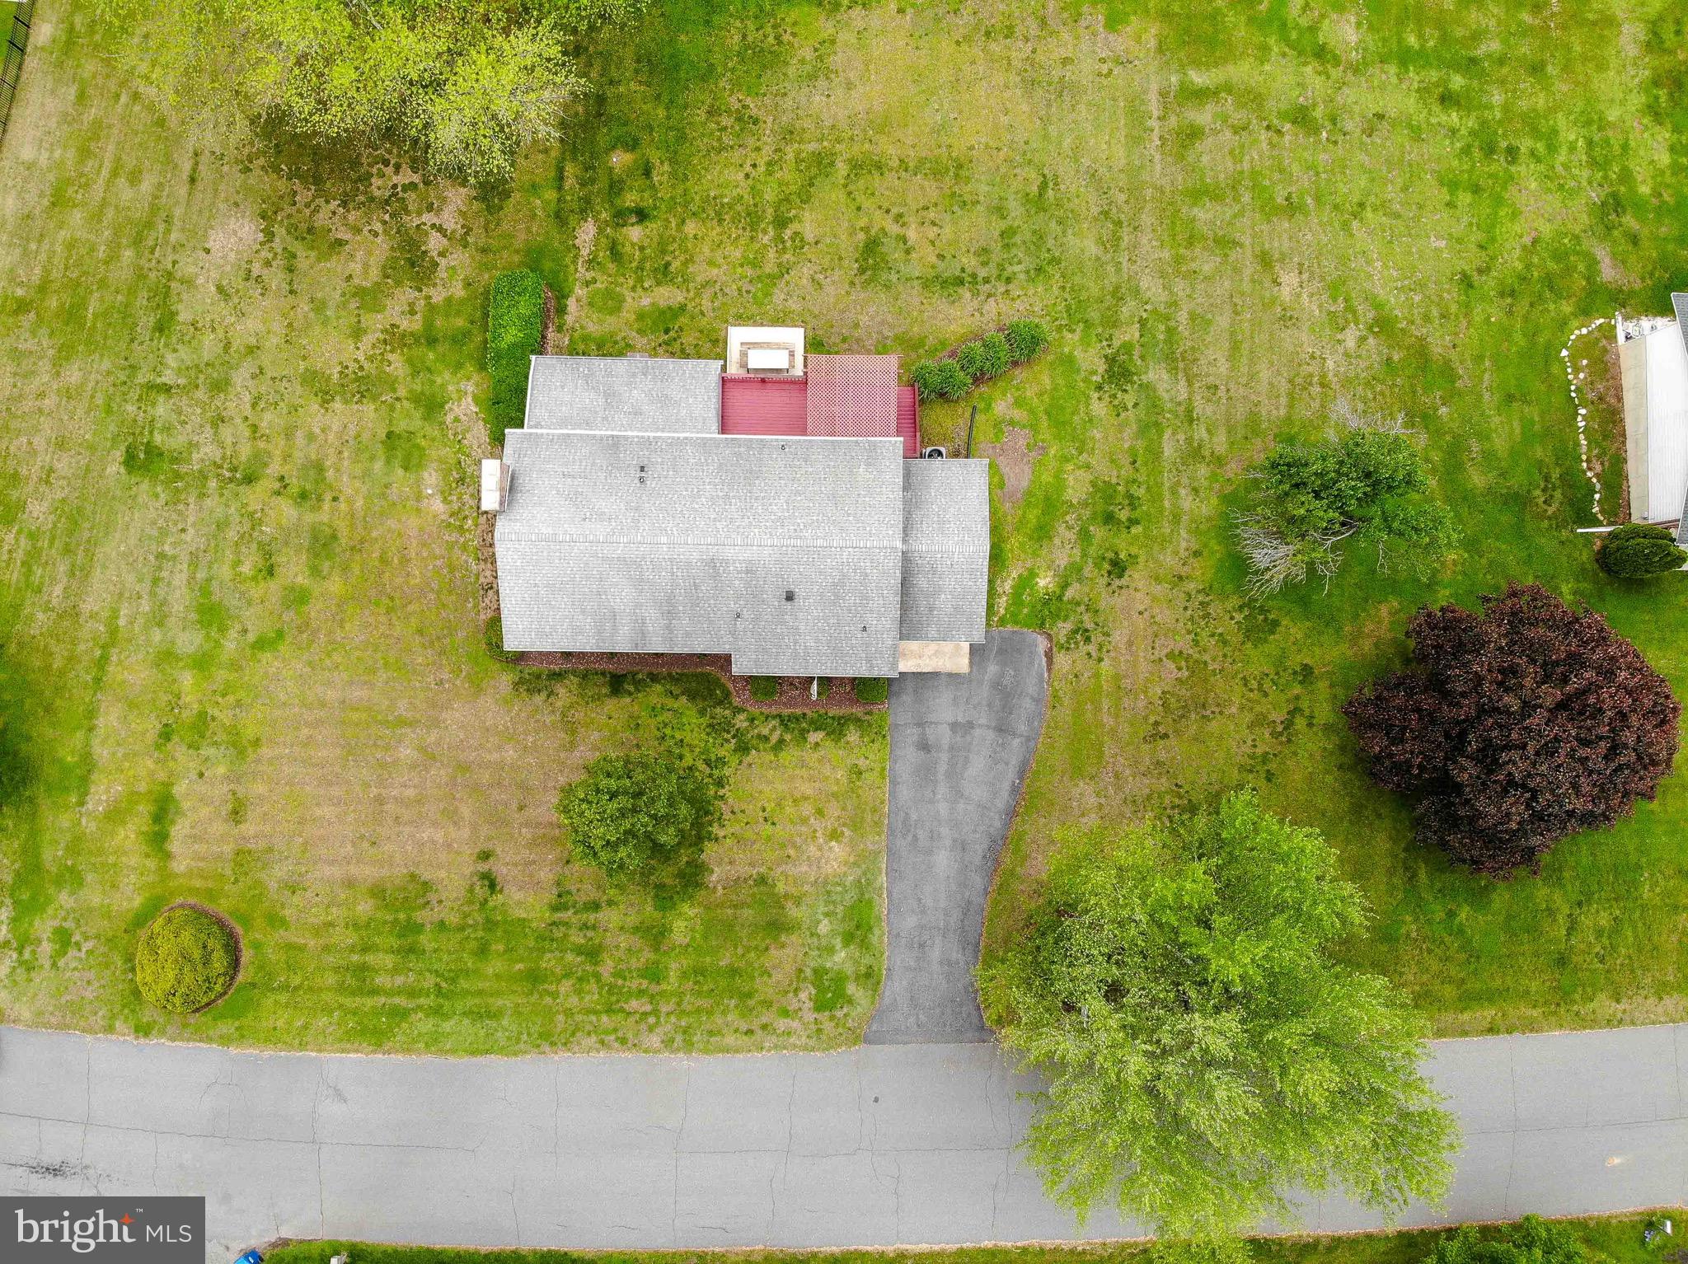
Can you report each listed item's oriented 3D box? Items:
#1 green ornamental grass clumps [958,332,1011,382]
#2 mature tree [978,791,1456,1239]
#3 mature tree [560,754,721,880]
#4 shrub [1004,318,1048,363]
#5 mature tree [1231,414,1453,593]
[{"bbox_3d":[6.008,-11.783,50.035,2.150,0.850,1.900,-21,88,1],"label":"green ornamental grass clumps"},{"bbox_3d":[13.361,13.736,43.627,16.780,12.500,15.620,0,89,1],"label":"mature tree"},{"bbox_3d":[-8.384,7.400,47.851,6.400,5.000,5.000,0,89,1],"label":"mature tree"},{"bbox_3d":[7.650,-12.250,49.350,1.800,1.000,1.850,0,90,0],"label":"shrub"},{"bbox_3d":[20.056,-5.187,47.288,8.510,5.500,7.410,0,89,1],"label":"mature tree"}]

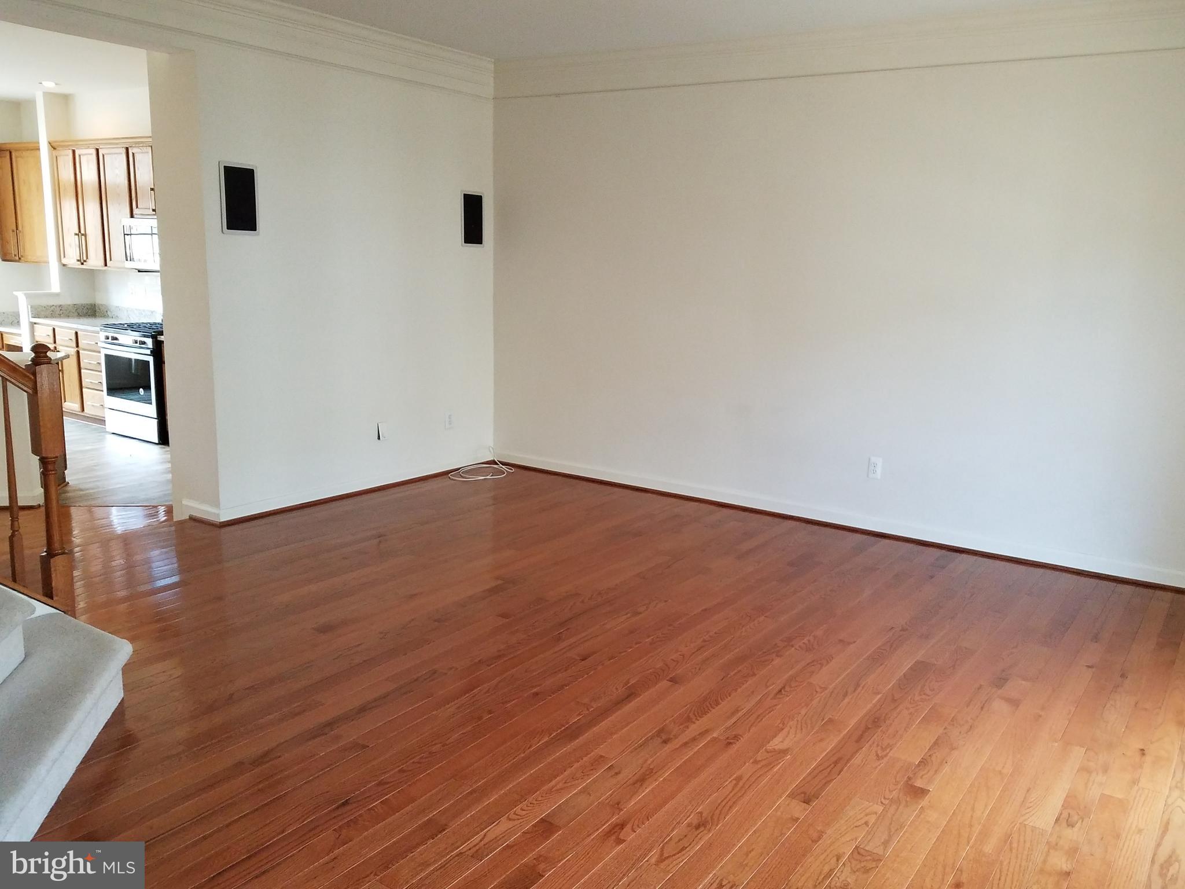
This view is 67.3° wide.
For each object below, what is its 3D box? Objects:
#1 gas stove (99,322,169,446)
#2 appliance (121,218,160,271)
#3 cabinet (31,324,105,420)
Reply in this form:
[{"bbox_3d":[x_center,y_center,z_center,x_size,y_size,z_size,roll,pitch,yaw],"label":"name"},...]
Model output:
[{"bbox_3d":[-3.815,-0.552,7.876,0.745,0.931,0.680,9,14,30],"label":"gas stove"},{"bbox_3d":[-3.683,-1.740,7.760,0.746,0.424,0.394,9,14,30],"label":"appliance"},{"bbox_3d":[-4.615,-0.691,8.405,1.152,0.842,0.591,9,14,30],"label":"cabinet"}]

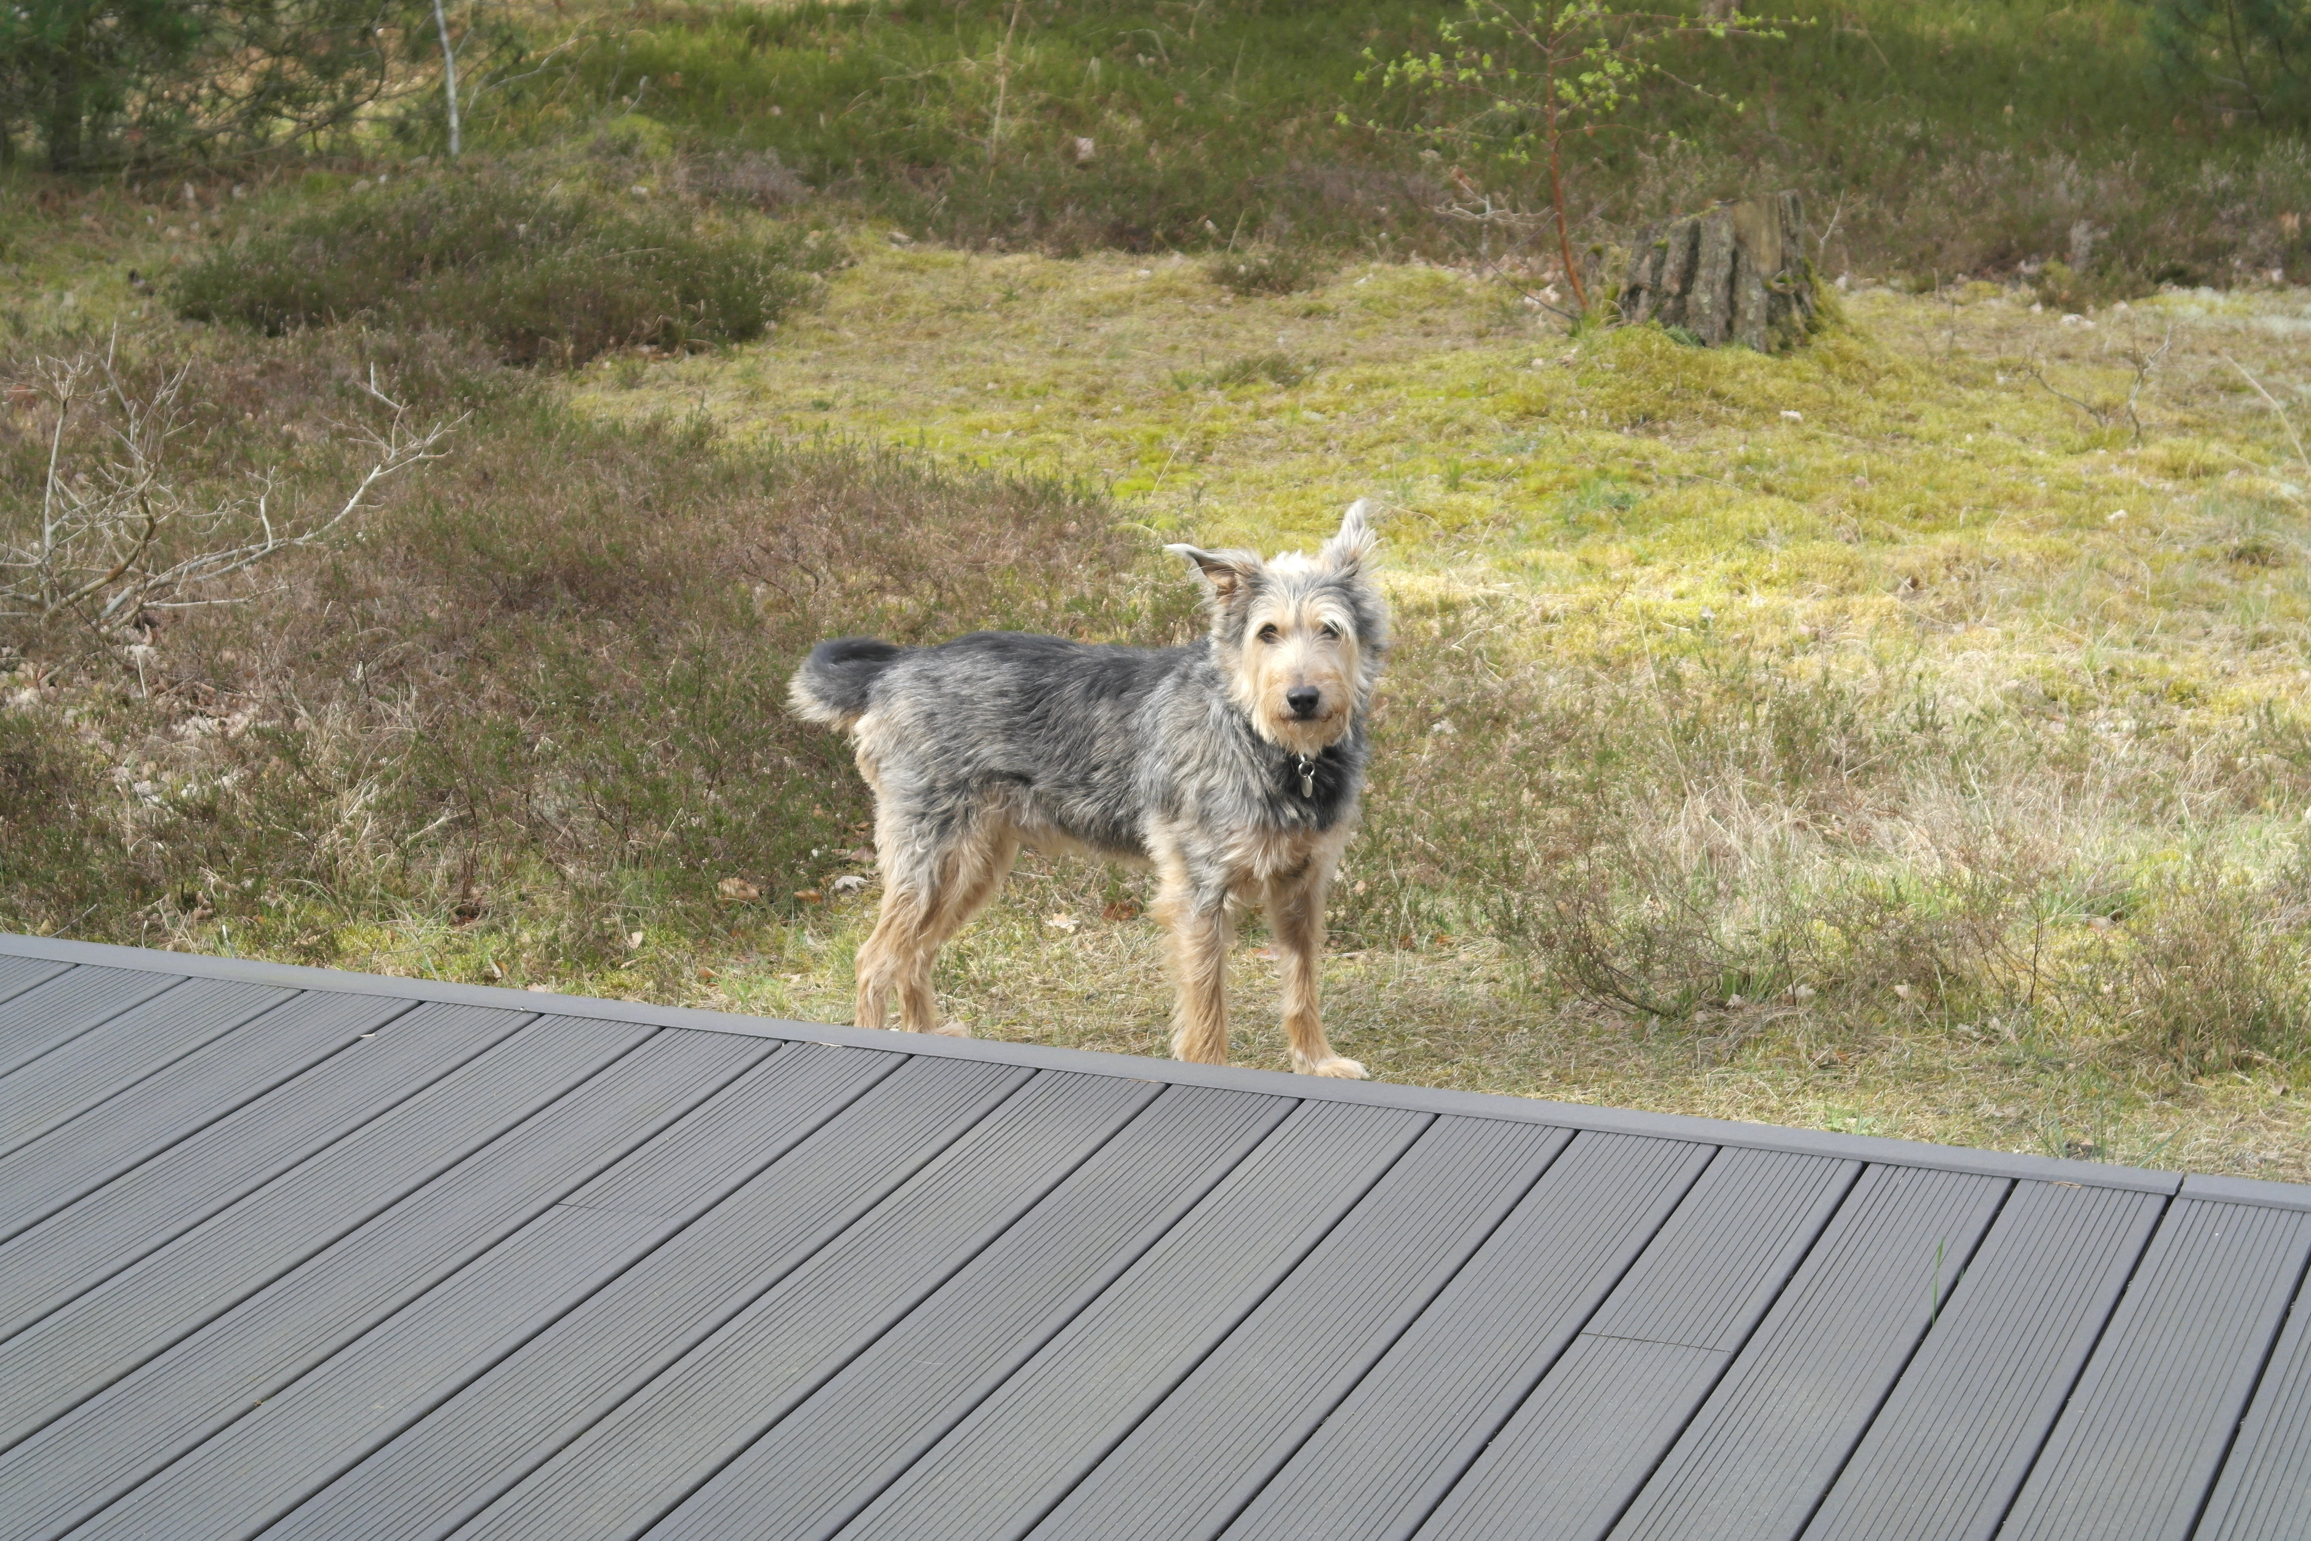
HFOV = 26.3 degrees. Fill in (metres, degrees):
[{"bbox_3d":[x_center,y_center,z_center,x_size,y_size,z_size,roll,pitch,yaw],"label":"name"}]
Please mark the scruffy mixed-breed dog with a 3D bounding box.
[{"bbox_3d":[-0.113,0.004,5.793,0.730,0.665,0.270,8,16,29],"label":"scruffy mixed-breed dog"}]

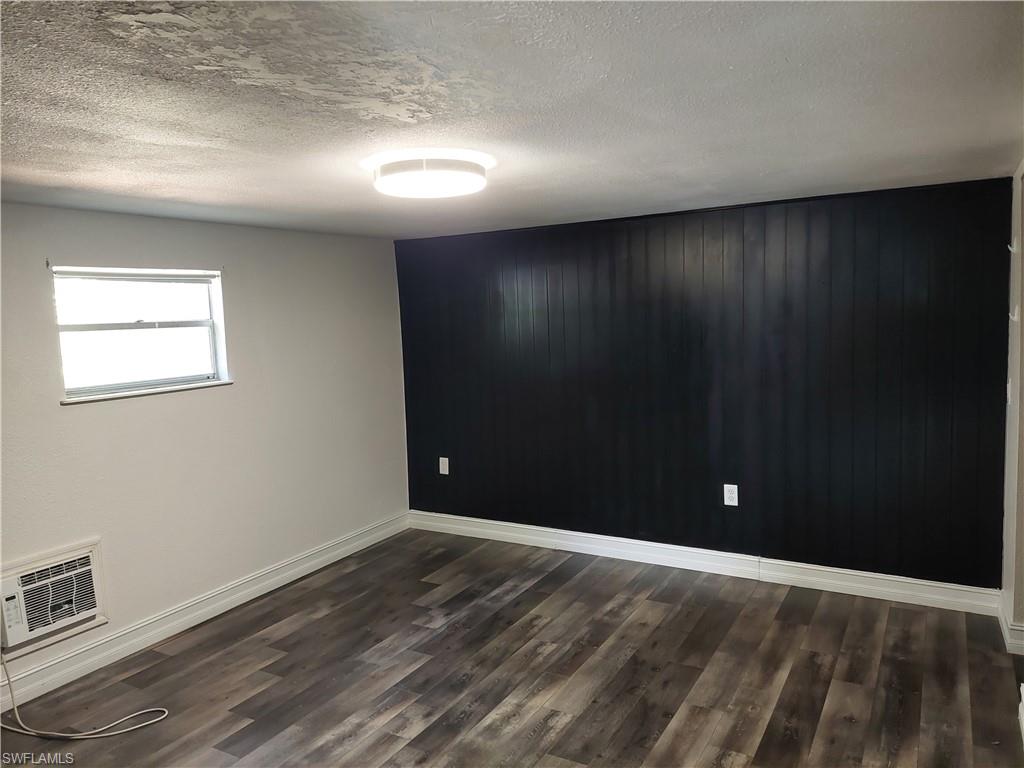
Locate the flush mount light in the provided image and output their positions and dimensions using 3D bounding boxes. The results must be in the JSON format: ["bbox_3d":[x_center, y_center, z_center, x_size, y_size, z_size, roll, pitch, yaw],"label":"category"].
[{"bbox_3d":[-0.293,-0.744,2.551,0.470,0.090,0.470,-2,6,0],"label":"flush mount light"}]

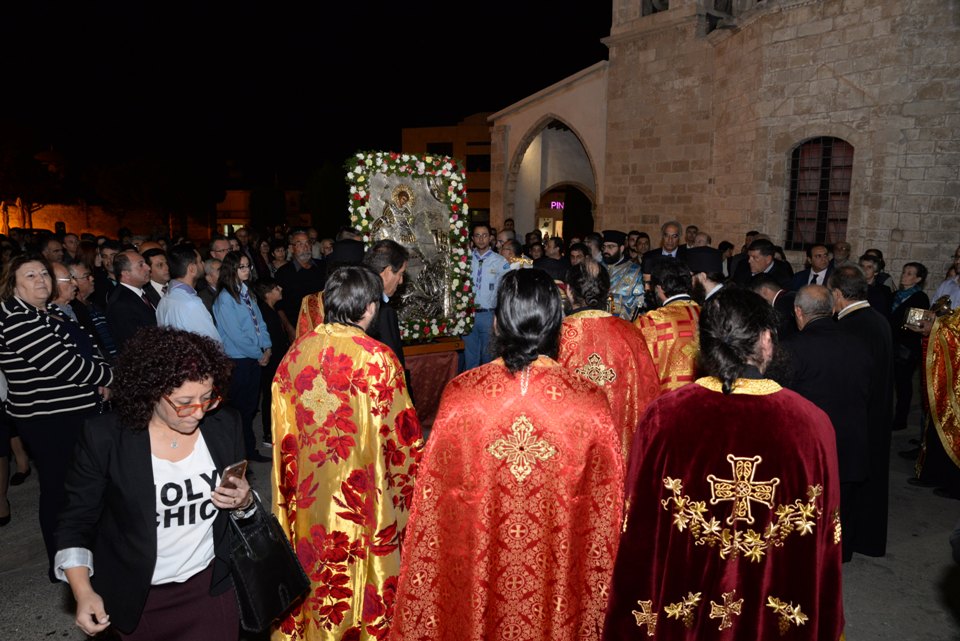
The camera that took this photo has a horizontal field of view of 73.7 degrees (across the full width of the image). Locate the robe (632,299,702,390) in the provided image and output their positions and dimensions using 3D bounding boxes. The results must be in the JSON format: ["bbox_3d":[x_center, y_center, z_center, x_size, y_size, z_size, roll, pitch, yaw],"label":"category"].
[{"bbox_3d":[1.092,0.580,3.558,0.640,1.400,0.450,-1,9,-8],"label":"robe"}]

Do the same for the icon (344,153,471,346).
[{"bbox_3d":[-0.585,-0.648,5.467,1.050,1.540,0.200,-4,4,-25],"label":"icon"}]

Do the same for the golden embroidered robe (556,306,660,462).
[{"bbox_3d":[0.559,0.625,3.242,0.680,1.410,0.460,0,9,-6],"label":"golden embroidered robe"}]

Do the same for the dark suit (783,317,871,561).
[{"bbox_3d":[1.909,0.652,3.600,0.520,1.390,0.360,-2,10,-18],"label":"dark suit"}]

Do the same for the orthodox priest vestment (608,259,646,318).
[{"bbox_3d":[1.277,0.171,5.903,0.600,1.420,0.420,6,11,31],"label":"orthodox priest vestment"}]

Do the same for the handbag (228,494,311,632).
[{"bbox_3d":[-0.591,0.655,1.740,0.120,0.340,0.230,-7,14,31],"label":"handbag"}]

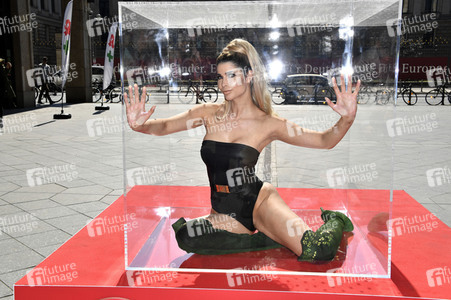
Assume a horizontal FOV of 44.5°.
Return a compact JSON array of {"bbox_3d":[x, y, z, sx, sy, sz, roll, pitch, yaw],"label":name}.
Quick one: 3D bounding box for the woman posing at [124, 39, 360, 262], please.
[{"bbox_3d":[0.131,-0.021,2.433,0.885,0.945,0.780,2,8,13],"label":"woman posing"}]

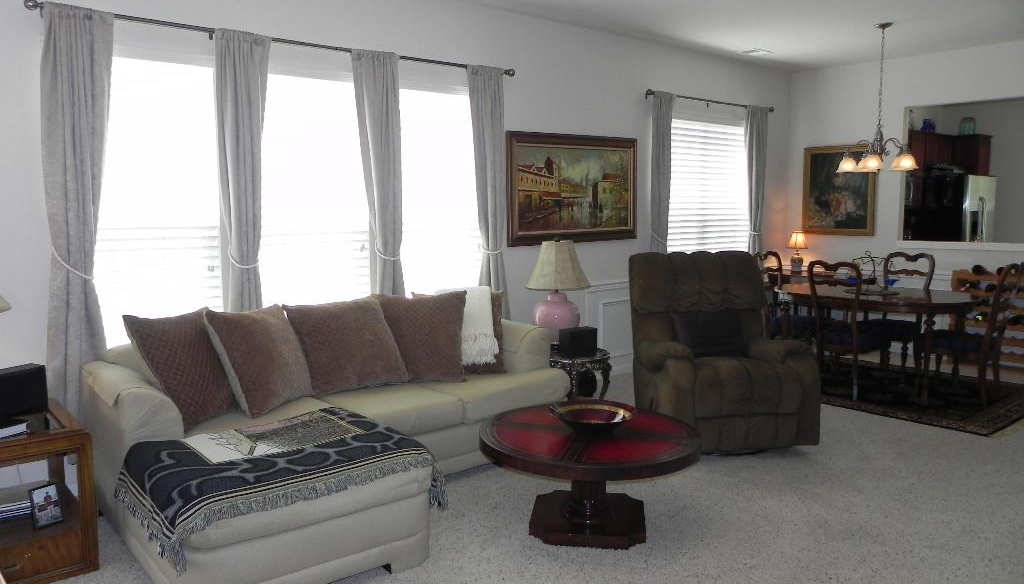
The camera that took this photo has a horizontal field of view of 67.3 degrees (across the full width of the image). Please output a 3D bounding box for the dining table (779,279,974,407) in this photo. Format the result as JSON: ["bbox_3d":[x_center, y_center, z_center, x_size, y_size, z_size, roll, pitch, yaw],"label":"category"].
[{"bbox_3d":[2.754,0.358,5.905,1.090,0.710,1.400,-6,9,-40],"label":"dining table"}]

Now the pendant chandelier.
[{"bbox_3d":[2.820,-1.470,5.882,0.626,1.101,0.626,0,7,0],"label":"pendant chandelier"}]

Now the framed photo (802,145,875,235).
[{"bbox_3d":[3.238,-1.009,7.647,0.040,0.860,0.715,-6,9,-42],"label":"framed photo"}]

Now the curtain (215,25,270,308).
[{"bbox_3d":[-1.427,-0.307,4.144,0.300,2.148,0.100,-6,9,-40],"label":"curtain"}]

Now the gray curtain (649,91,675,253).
[{"bbox_3d":[1.249,-0.586,6.425,0.260,2.148,0.100,-6,9,-40],"label":"gray curtain"}]

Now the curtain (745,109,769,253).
[{"bbox_3d":[2.324,-0.698,7.343,0.310,2.148,0.100,-6,9,-40],"label":"curtain"}]

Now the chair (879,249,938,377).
[{"bbox_3d":[3.156,0.189,6.338,0.540,1.000,0.470,-6,9,-42],"label":"chair"}]

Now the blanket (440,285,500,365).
[{"bbox_3d":[-0.259,0.207,4.690,0.350,0.470,0.220,-5,8,-38],"label":"blanket"}]

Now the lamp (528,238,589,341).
[{"bbox_3d":[0.299,0.019,5.050,0.420,0.725,0.420,0,7,0],"label":"lamp"}]

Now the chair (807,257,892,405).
[{"bbox_3d":[2.499,0.263,5.727,0.550,1.000,0.470,-6,9,-42],"label":"chair"}]

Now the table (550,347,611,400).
[{"bbox_3d":[0.385,0.620,4.903,0.470,0.450,0.470,0,7,0],"label":"table"}]

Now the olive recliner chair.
[{"bbox_3d":[1.216,0.325,4.663,0.960,1.080,0.940,-1,7,-6],"label":"olive recliner chair"}]

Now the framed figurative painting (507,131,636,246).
[{"bbox_3d":[0.480,-0.772,5.814,1.382,0.797,0.050,-6,9,-40],"label":"framed figurative painting"}]

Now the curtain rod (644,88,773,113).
[{"bbox_3d":[1.777,-1.663,6.805,1.871,0.065,0.100,-6,9,-40],"label":"curtain rod"}]

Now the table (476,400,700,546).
[{"bbox_3d":[0.339,0.827,3.419,0.960,0.432,0.960,0,7,0],"label":"table"}]

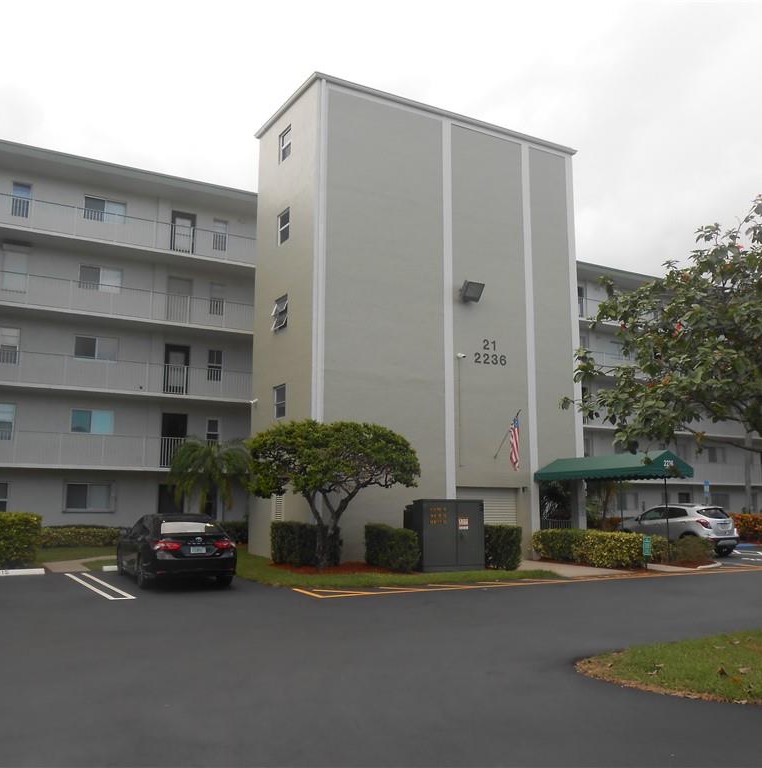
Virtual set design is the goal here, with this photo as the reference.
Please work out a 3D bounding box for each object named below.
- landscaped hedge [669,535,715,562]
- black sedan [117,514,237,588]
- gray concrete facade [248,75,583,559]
[{"bbox_3d":[8.527,4.467,21.210,1.150,0.740,1.150,5,-11,-29],"label":"landscaped hedge"},{"bbox_3d":[-4.550,3.641,17.077,1.840,1.445,4.880,5,-10,-25],"label":"black sedan"},{"bbox_3d":[1.170,-1.302,24.555,9.500,13.300,4.750,5,-11,-29],"label":"gray concrete facade"}]

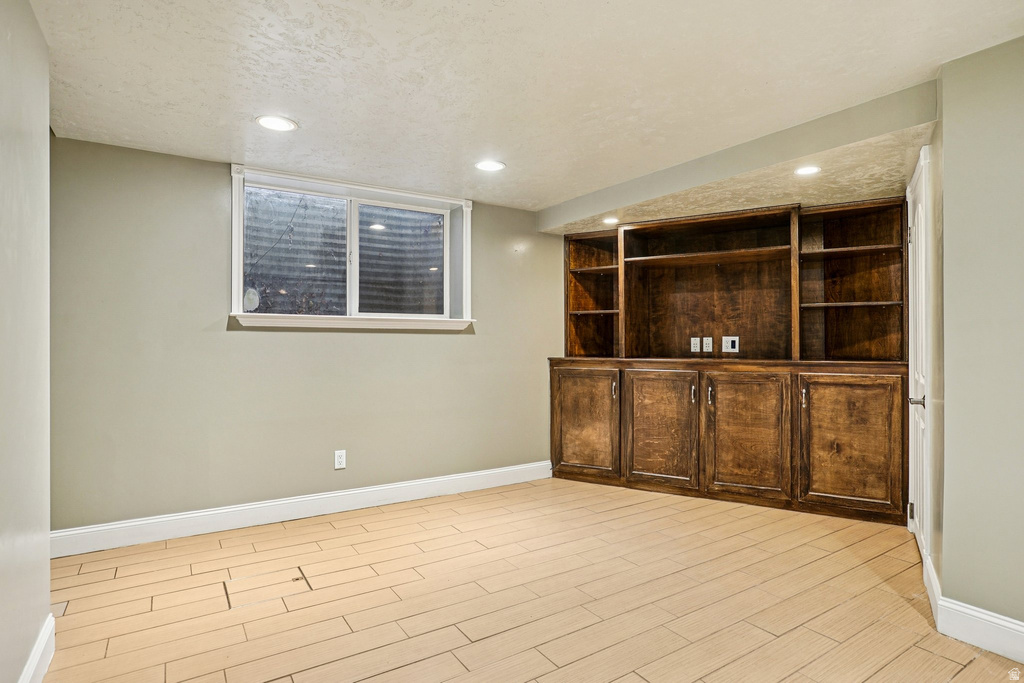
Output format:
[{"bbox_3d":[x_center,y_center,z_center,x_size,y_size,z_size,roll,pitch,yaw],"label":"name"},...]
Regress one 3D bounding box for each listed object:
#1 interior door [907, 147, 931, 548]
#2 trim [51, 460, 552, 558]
[{"bbox_3d":[2.232,0.109,2.930,0.075,2.082,0.903,0,0,33],"label":"interior door"},{"bbox_3d":[-1.072,1.072,3.694,3.285,0.148,0.020,0,0,-31],"label":"trim"}]

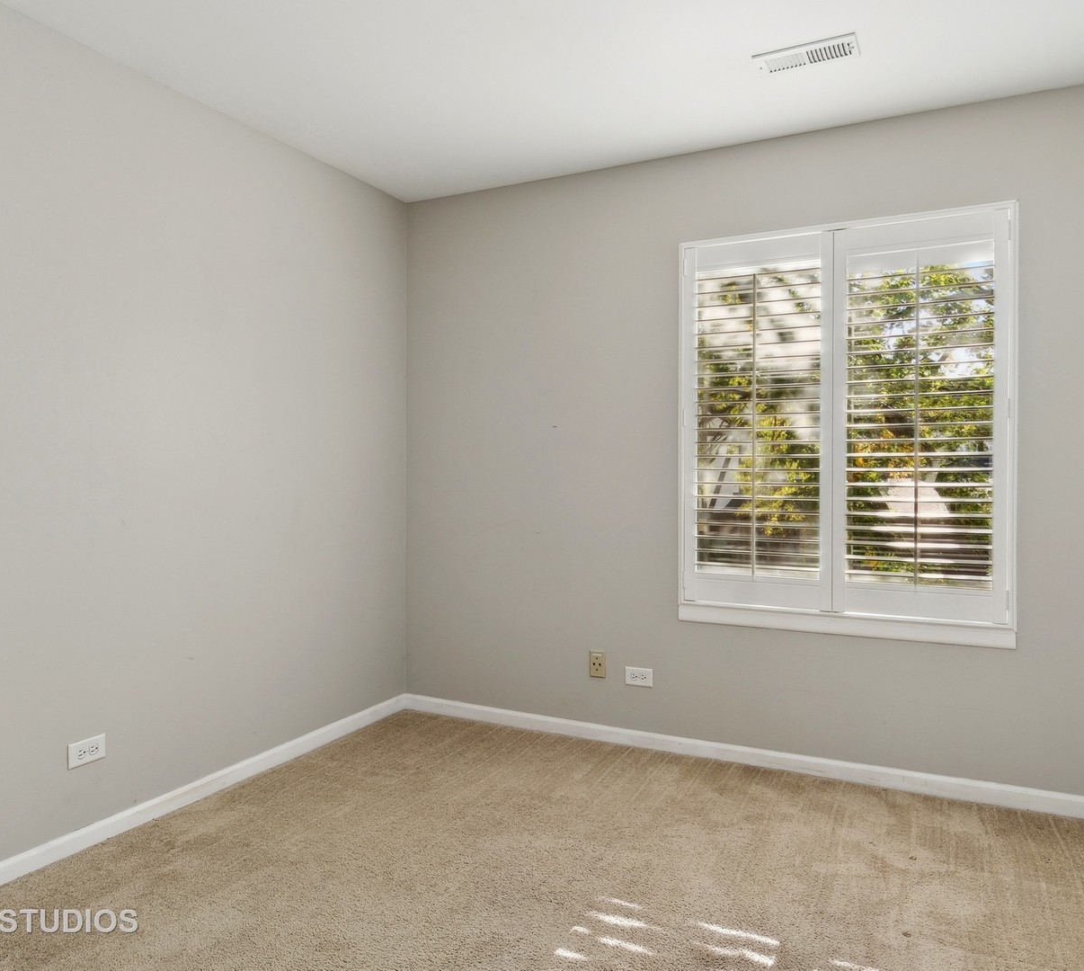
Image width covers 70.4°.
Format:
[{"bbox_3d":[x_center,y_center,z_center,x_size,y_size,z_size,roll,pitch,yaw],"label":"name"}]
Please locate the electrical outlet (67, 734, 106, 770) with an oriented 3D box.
[{"bbox_3d":[-1.351,0.793,2.285,0.009,0.071,0.115,0,1,27],"label":"electrical outlet"}]

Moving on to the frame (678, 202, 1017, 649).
[{"bbox_3d":[1.070,-0.218,2.820,1.130,1.430,0.070,0,1,25],"label":"frame"}]

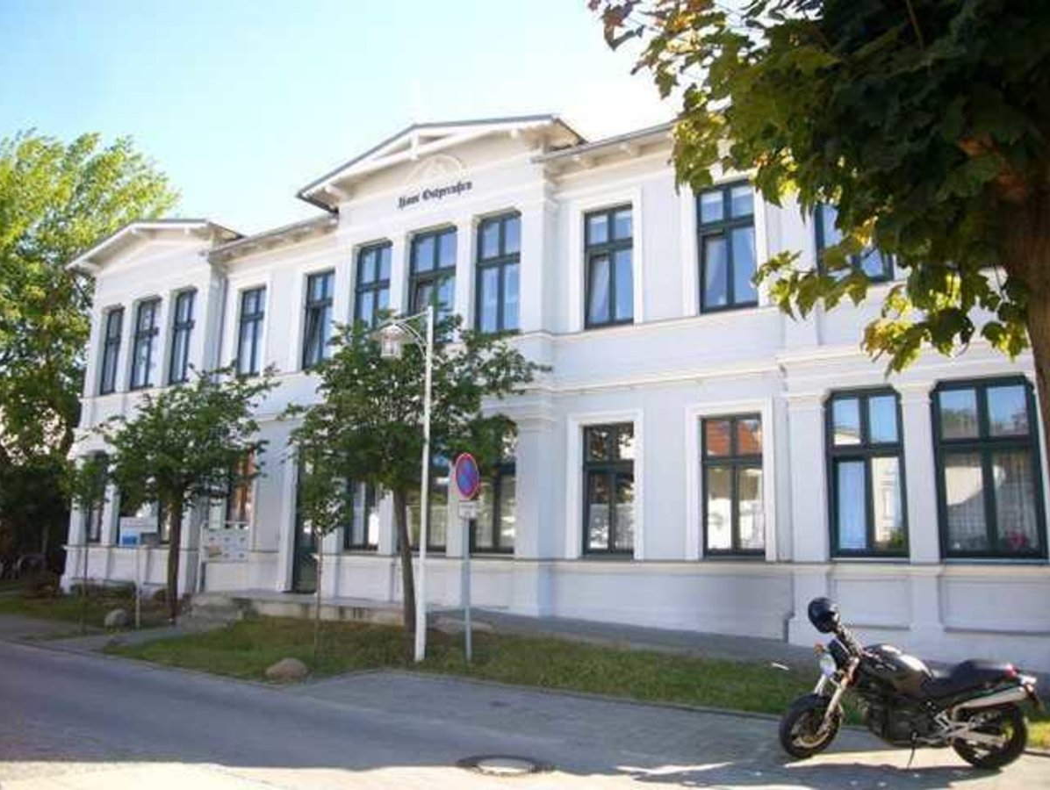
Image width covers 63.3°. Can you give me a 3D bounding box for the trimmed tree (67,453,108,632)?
[{"bbox_3d":[-7.199,2.384,13.939,0.618,2.857,0.618,6,-11,-26],"label":"trimmed tree"}]

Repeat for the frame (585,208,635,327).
[{"bbox_3d":[1.495,-2.292,15.232,0.956,2.171,0.150,-6,-12,32],"label":"frame"}]

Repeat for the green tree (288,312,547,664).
[{"bbox_3d":[-1.558,1.179,11.978,3.552,4.709,3.552,2,-10,-7],"label":"green tree"}]

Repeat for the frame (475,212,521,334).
[{"bbox_3d":[-0.503,-2.299,16.053,0.983,2.283,0.150,-6,-12,32],"label":"frame"}]

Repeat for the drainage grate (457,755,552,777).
[{"bbox_3d":[-0.166,2.962,6.839,0.750,0.040,0.750,1,-10,0],"label":"drainage grate"}]

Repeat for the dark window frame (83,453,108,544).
[{"bbox_3d":[-11.101,2.655,22.031,0.822,2.283,0.150,-6,-12,32],"label":"dark window frame"}]

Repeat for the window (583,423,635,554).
[{"bbox_3d":[1.413,1.589,14.553,0.964,2.184,0.150,-6,-12,32],"label":"window"}]

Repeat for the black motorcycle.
[{"bbox_3d":[3.108,2.404,7.016,2.060,1.240,0.750,-1,-10,10],"label":"black motorcycle"}]

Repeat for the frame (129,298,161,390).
[{"bbox_3d":[-9.466,-1.303,21.344,1.046,2.214,0.150,-6,-11,31],"label":"frame"}]

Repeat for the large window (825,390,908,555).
[{"bbox_3d":[4.788,1.072,11.948,1.052,2.358,0.150,-6,-11,31],"label":"large window"}]

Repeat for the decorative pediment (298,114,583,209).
[{"bbox_3d":[-1.931,-4.667,16.865,6.273,1.100,0.900,-6,-11,31],"label":"decorative pediment"}]

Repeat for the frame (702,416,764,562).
[{"bbox_3d":[3.255,1.416,13.353,1.002,2.194,0.150,-6,-11,31],"label":"frame"}]

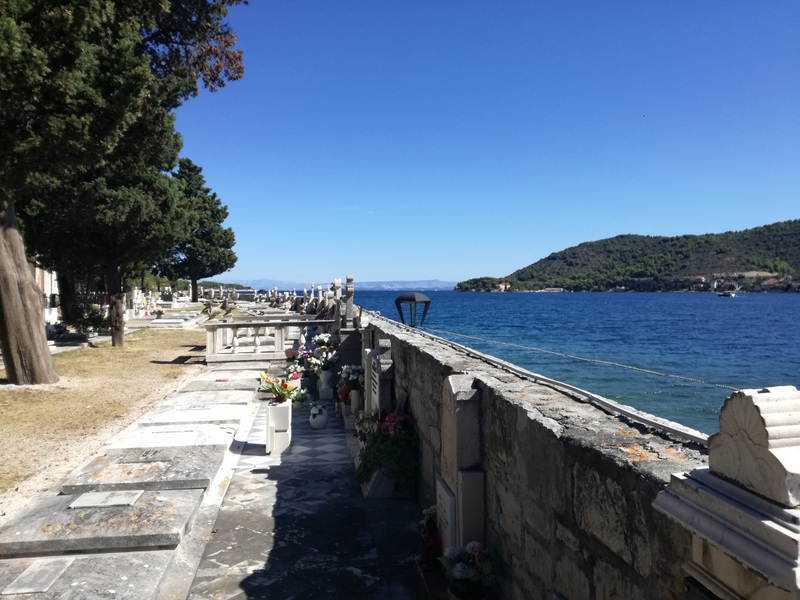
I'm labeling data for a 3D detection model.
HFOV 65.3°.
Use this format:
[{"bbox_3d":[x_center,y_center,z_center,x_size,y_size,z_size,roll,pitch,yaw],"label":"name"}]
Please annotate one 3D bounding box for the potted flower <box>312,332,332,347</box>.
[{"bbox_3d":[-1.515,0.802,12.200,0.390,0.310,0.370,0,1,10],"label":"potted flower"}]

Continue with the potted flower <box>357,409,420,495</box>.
[{"bbox_3d":[-0.101,1.234,5.050,0.480,0.650,0.460,0,1,10],"label":"potted flower"}]

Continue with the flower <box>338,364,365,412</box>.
[{"bbox_3d":[-0.577,1.076,7.500,0.300,0.580,0.300,0,1,10],"label":"flower"}]

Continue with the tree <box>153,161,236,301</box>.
[{"bbox_3d":[-17.697,-6.014,54.000,7.100,12.500,7.100,0,1,10],"label":"tree"}]

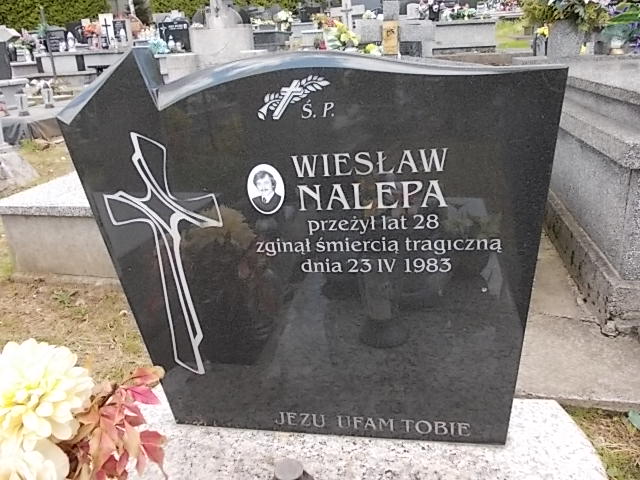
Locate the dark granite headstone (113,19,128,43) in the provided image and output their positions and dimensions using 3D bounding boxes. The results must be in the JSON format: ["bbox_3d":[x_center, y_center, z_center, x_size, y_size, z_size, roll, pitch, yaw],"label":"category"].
[{"bbox_3d":[-3.854,-4.027,10.000,0.310,0.430,0.080,-11,17,-21],"label":"dark granite headstone"}]

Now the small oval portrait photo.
[{"bbox_3d":[-0.104,-0.099,1.010,0.079,0.100,0.010,-1,16,14],"label":"small oval portrait photo"}]

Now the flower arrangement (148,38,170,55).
[{"bbox_3d":[-2.790,-3.381,9.000,0.370,0.310,0.320,-10,17,-18],"label":"flower arrangement"}]

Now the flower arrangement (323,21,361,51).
[{"bbox_3d":[0.270,-2.443,6.200,0.420,0.360,0.340,-4,16,3],"label":"flower arrangement"}]

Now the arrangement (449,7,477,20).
[{"bbox_3d":[2.495,-3.938,9.000,0.500,0.250,0.320,-3,16,6],"label":"arrangement"}]

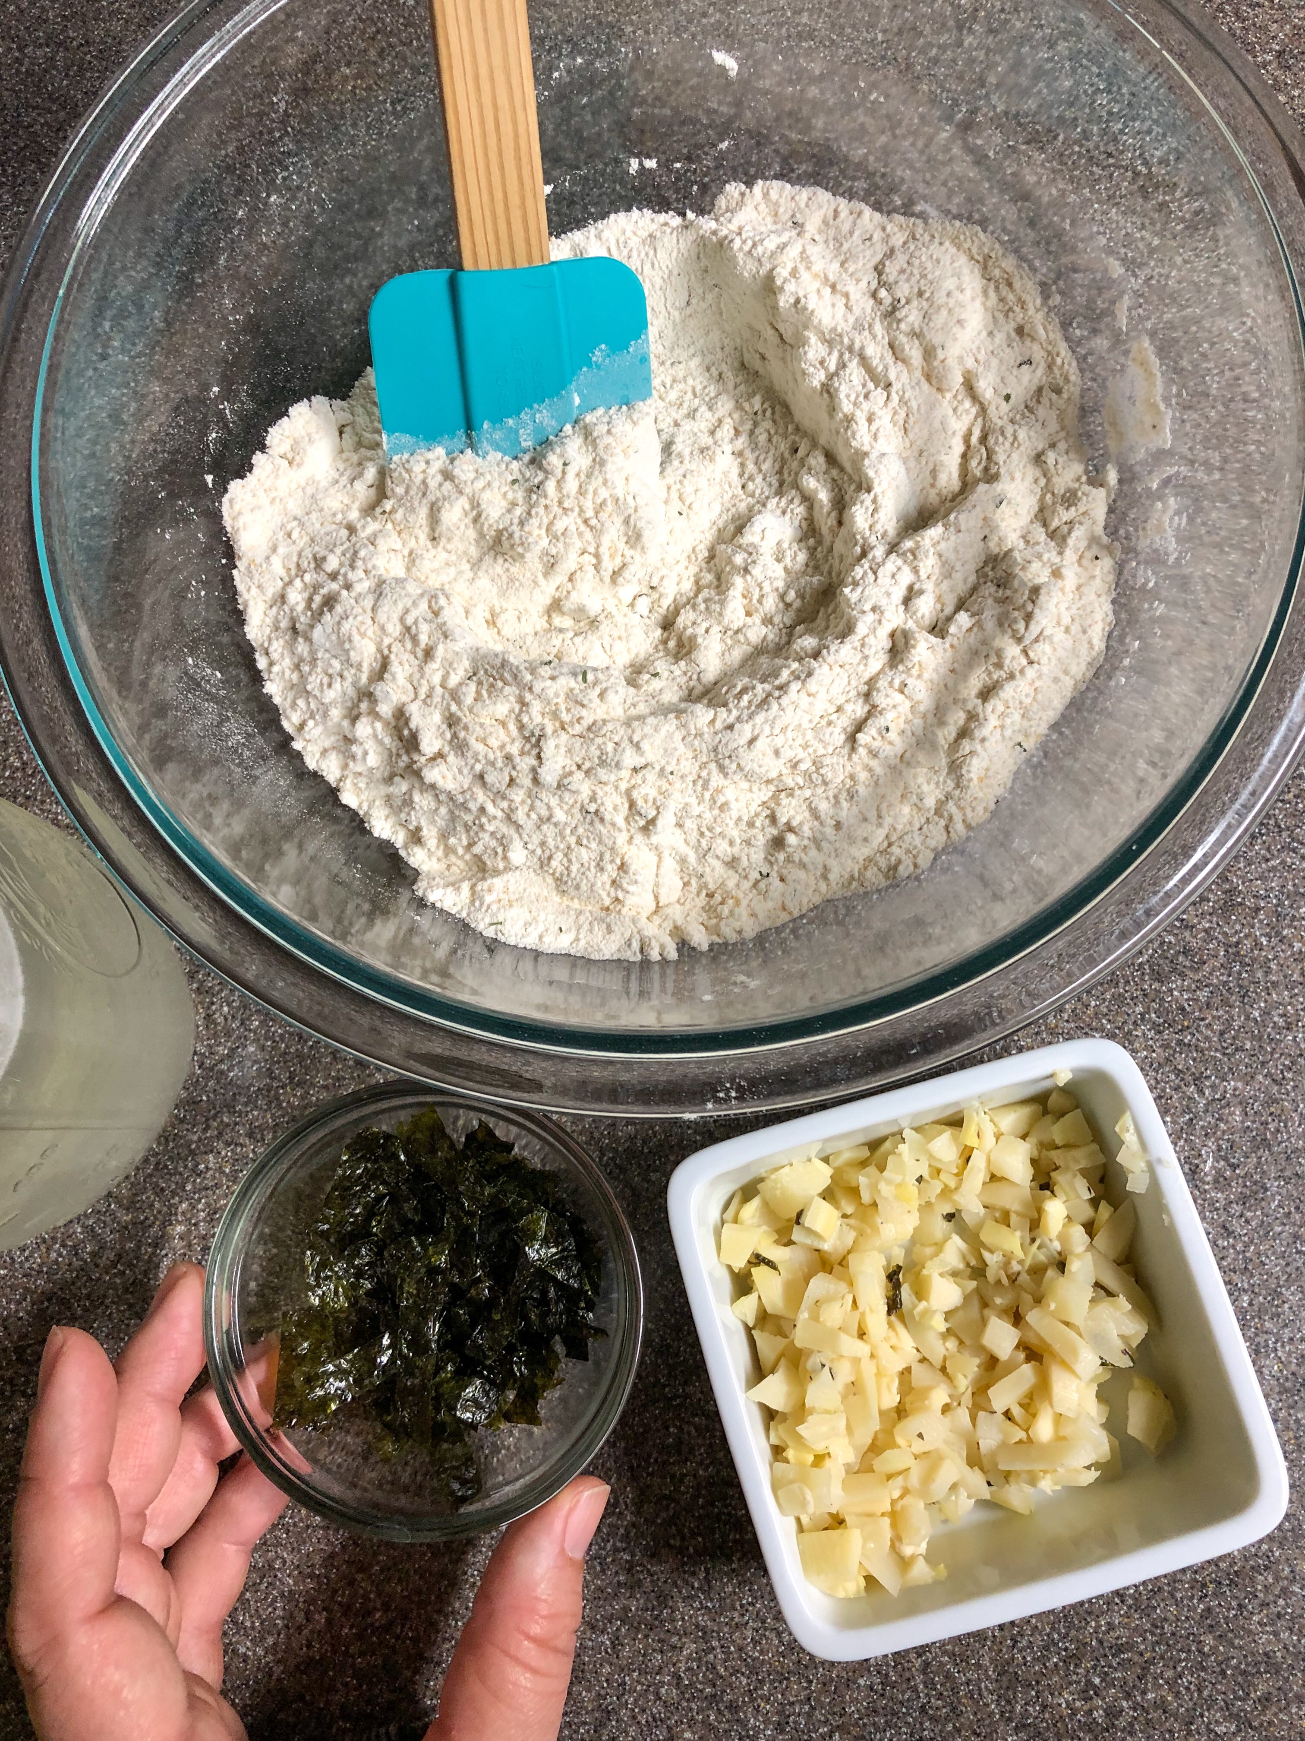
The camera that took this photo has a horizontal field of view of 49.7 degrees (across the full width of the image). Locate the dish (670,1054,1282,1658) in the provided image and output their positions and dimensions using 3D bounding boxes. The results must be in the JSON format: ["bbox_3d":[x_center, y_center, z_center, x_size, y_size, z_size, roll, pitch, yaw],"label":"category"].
[{"bbox_3d":[0.065,0.097,0.302,0.103,0.042,0.103,-17,80,2],"label":"dish"}]

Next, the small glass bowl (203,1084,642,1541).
[{"bbox_3d":[-0.045,0.089,0.302,0.090,0.040,0.090,-1,81,4],"label":"small glass bowl"}]

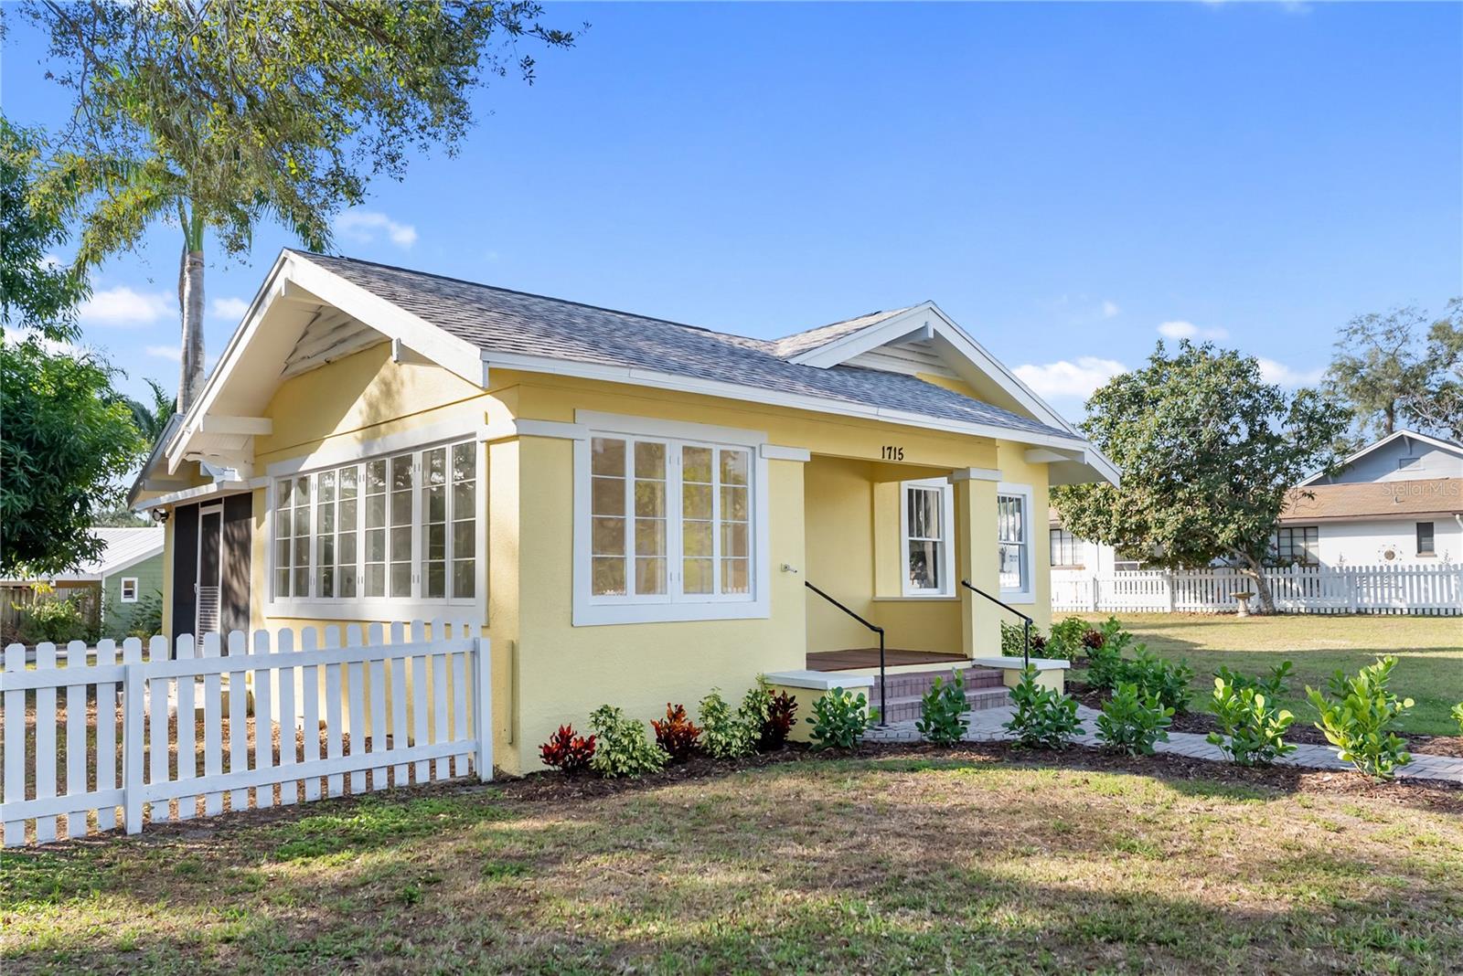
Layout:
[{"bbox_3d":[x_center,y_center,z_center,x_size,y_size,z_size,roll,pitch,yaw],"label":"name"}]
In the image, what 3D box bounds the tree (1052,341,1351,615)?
[{"bbox_3d":[9.612,-0.253,22.974,6.341,5.735,5.915,-3,-6,23],"label":"tree"}]

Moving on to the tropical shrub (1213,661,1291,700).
[{"bbox_3d":[4.411,1.745,9.308,0.656,0.546,0.609,-3,-6,25],"label":"tropical shrub"}]

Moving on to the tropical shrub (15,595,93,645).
[{"bbox_3d":[-18.241,3.571,29.561,2.120,1.376,1.843,3,-6,-31],"label":"tropical shrub"}]

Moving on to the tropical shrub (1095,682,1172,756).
[{"bbox_3d":[3.048,1.742,8.345,0.563,0.531,0.523,-2,-5,20],"label":"tropical shrub"}]

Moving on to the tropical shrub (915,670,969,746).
[{"bbox_3d":[1.742,1.811,9.107,0.440,0.590,0.409,-2,-5,11],"label":"tropical shrub"}]

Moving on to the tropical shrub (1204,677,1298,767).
[{"bbox_3d":[3.676,1.644,7.800,0.613,0.609,0.568,-3,-6,25],"label":"tropical shrub"}]

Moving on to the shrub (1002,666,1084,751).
[{"bbox_3d":[2.489,1.745,8.777,0.619,0.622,0.574,-2,-5,15],"label":"shrub"}]

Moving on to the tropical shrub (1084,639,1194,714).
[{"bbox_3d":[3.940,1.796,10.650,1.009,0.647,0.936,-2,-5,20],"label":"tropical shrub"}]

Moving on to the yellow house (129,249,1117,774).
[{"bbox_3d":[-1.092,0.350,15.281,11.502,4.871,11.076,4,-7,-42],"label":"yellow house"}]

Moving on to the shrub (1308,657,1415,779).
[{"bbox_3d":[4.146,1.508,7.267,0.680,0.776,0.630,-3,-6,29],"label":"shrub"}]

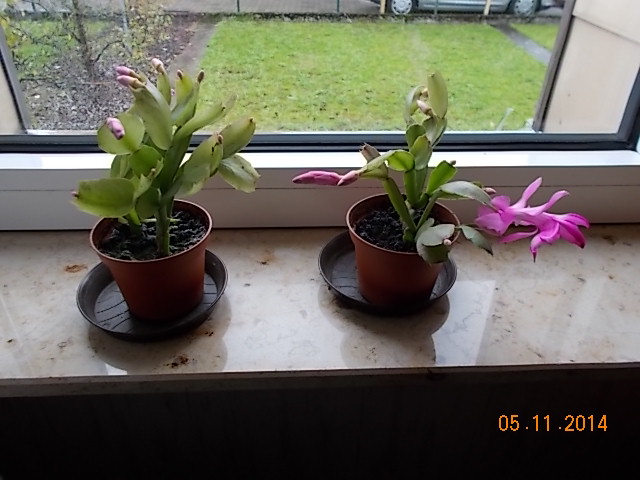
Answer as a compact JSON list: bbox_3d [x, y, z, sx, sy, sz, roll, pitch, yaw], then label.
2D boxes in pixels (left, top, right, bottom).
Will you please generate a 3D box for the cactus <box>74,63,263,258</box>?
[{"bbox_3d":[-0.112,-0.052,0.387,0.131,0.143,0.093,1,34,0],"label":"cactus"}]

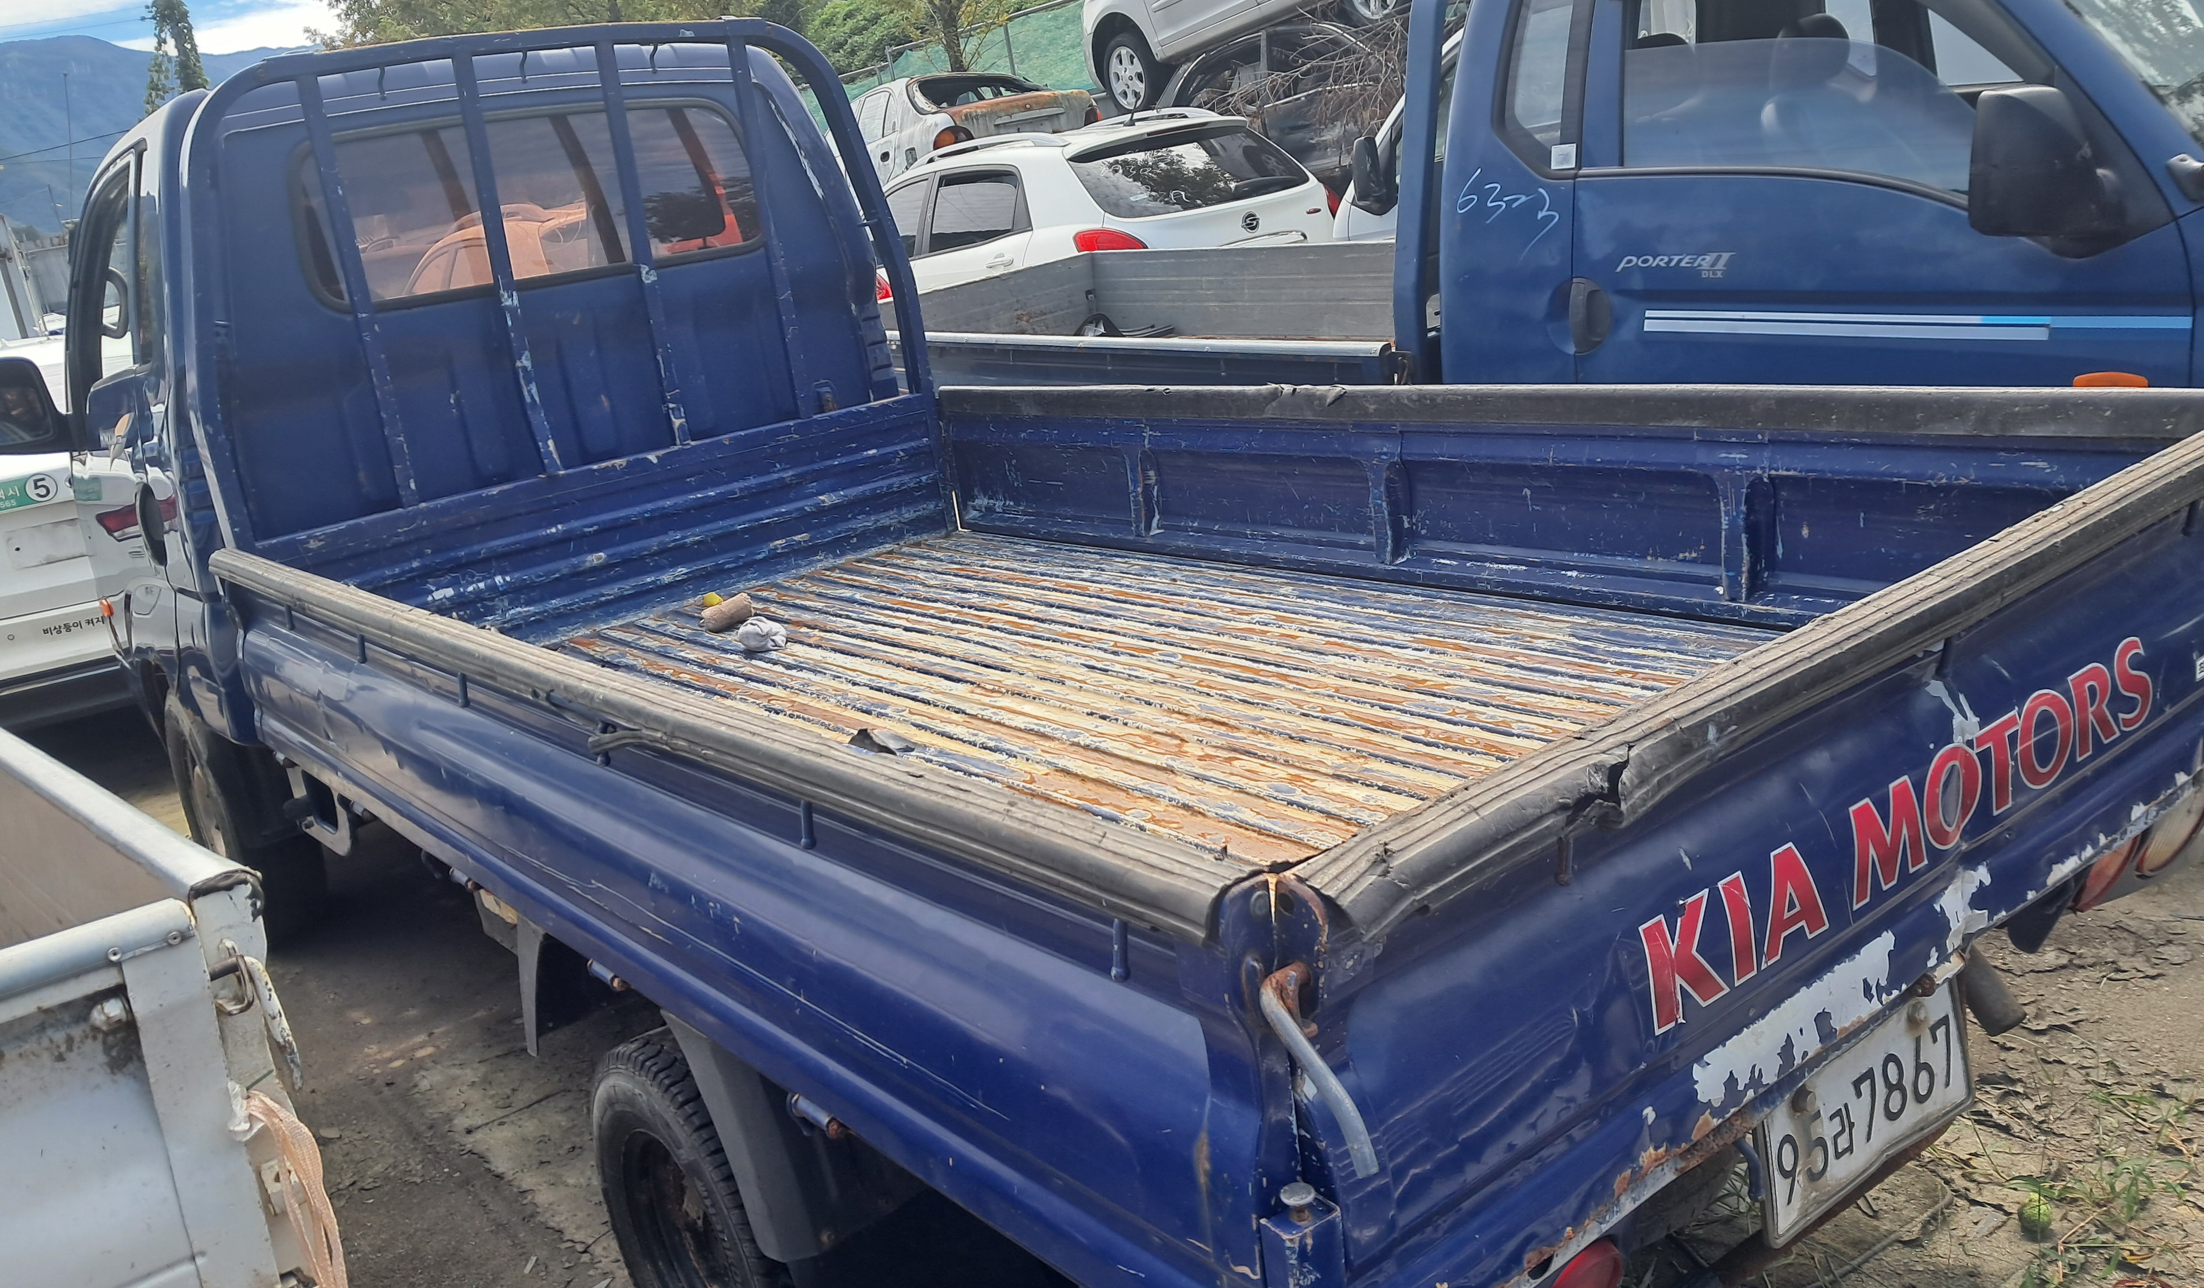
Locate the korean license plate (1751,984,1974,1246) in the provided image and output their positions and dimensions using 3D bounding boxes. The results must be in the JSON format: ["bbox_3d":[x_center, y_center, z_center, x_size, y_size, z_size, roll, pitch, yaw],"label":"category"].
[{"bbox_3d":[0.742,0.446,1.651,0.345,0.160,0.020,-18,18,-32],"label":"korean license plate"}]

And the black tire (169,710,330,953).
[{"bbox_3d":[-2.178,0.457,4.396,0.200,0.650,0.650,-19,18,-35],"label":"black tire"}]

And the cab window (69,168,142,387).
[{"bbox_3d":[-2.248,-0.802,3.861,0.060,0.490,0.830,-4,9,-38],"label":"cab window"}]

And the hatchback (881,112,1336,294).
[{"bbox_3d":[-0.360,-2.500,11.500,1.850,1.680,4.400,-17,17,-30],"label":"hatchback"}]

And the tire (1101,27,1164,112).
[{"bbox_3d":[0.190,-3.707,11.260,0.170,0.560,0.560,-22,15,-30],"label":"tire"}]

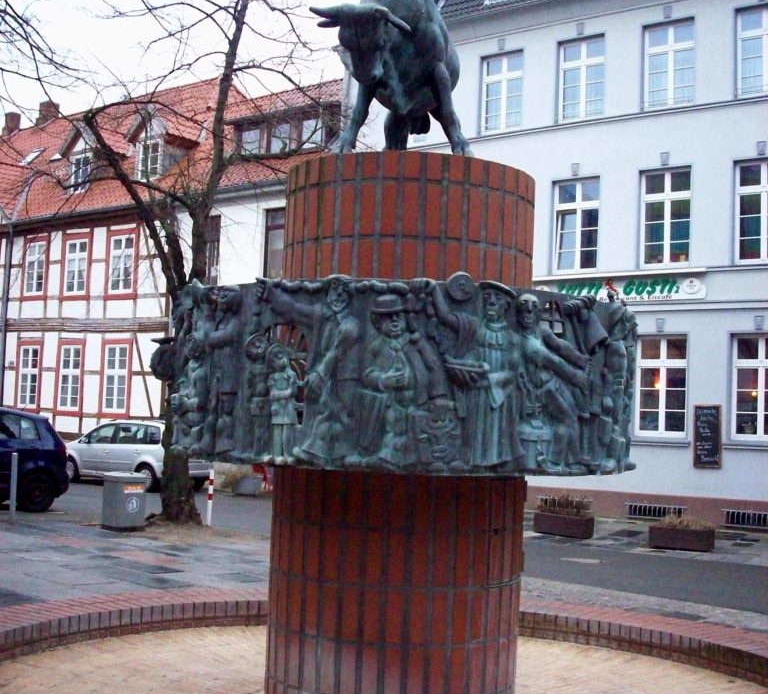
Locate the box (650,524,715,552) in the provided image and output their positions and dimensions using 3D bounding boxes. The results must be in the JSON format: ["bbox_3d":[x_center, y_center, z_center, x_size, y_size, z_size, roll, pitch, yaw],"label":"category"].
[{"bbox_3d":[4.359,2.782,15.979,0.844,0.296,0.416,0,-5,31],"label":"box"}]

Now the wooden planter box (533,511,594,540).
[{"bbox_3d":[2.852,2.817,17.325,0.874,0.305,0.340,-1,-5,34],"label":"wooden planter box"}]

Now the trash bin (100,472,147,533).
[{"bbox_3d":[-3.587,2.132,15.126,0.571,0.778,0.571,6,-5,-40],"label":"trash bin"}]

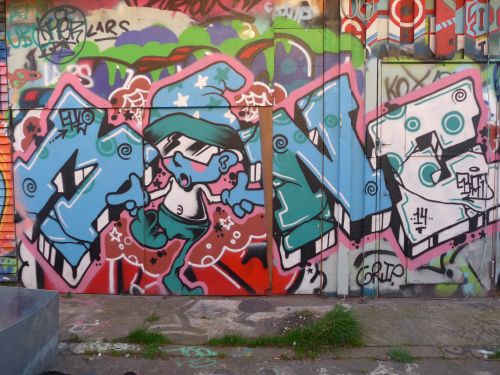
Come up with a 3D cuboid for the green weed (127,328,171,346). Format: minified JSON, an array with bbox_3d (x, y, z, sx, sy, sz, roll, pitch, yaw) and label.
[{"bbox_3d":[-0.710,1.055,2.939,0.285,0.085,0.150,0,3,0],"label":"green weed"}]

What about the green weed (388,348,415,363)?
[{"bbox_3d":[0.968,1.078,2.695,0.155,0.065,0.110,0,3,0],"label":"green weed"}]

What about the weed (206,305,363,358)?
[{"bbox_3d":[0.224,0.975,2.885,1.030,0.250,0.340,0,3,0],"label":"weed"}]

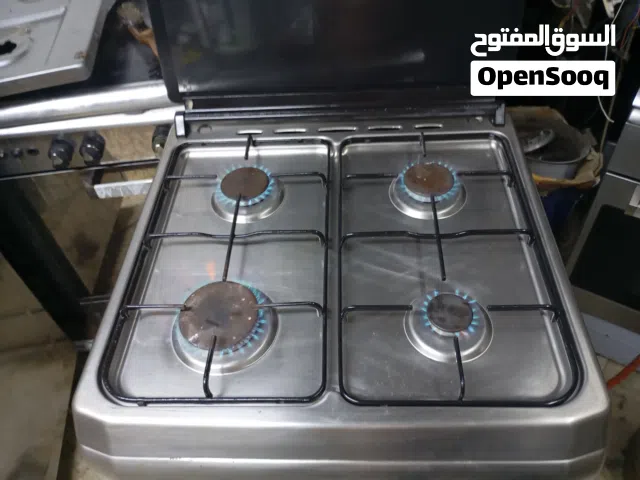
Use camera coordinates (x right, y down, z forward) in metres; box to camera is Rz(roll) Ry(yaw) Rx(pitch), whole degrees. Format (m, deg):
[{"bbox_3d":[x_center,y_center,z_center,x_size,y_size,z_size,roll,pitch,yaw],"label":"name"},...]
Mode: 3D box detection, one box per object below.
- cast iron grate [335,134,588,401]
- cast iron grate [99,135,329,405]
[{"bbox_3d":[0.166,-0.004,0.722,0.276,0.035,0.479,-1,48,3],"label":"cast iron grate"},{"bbox_3d":[-0.124,0.001,0.739,0.274,0.035,0.479,-1,48,3],"label":"cast iron grate"}]

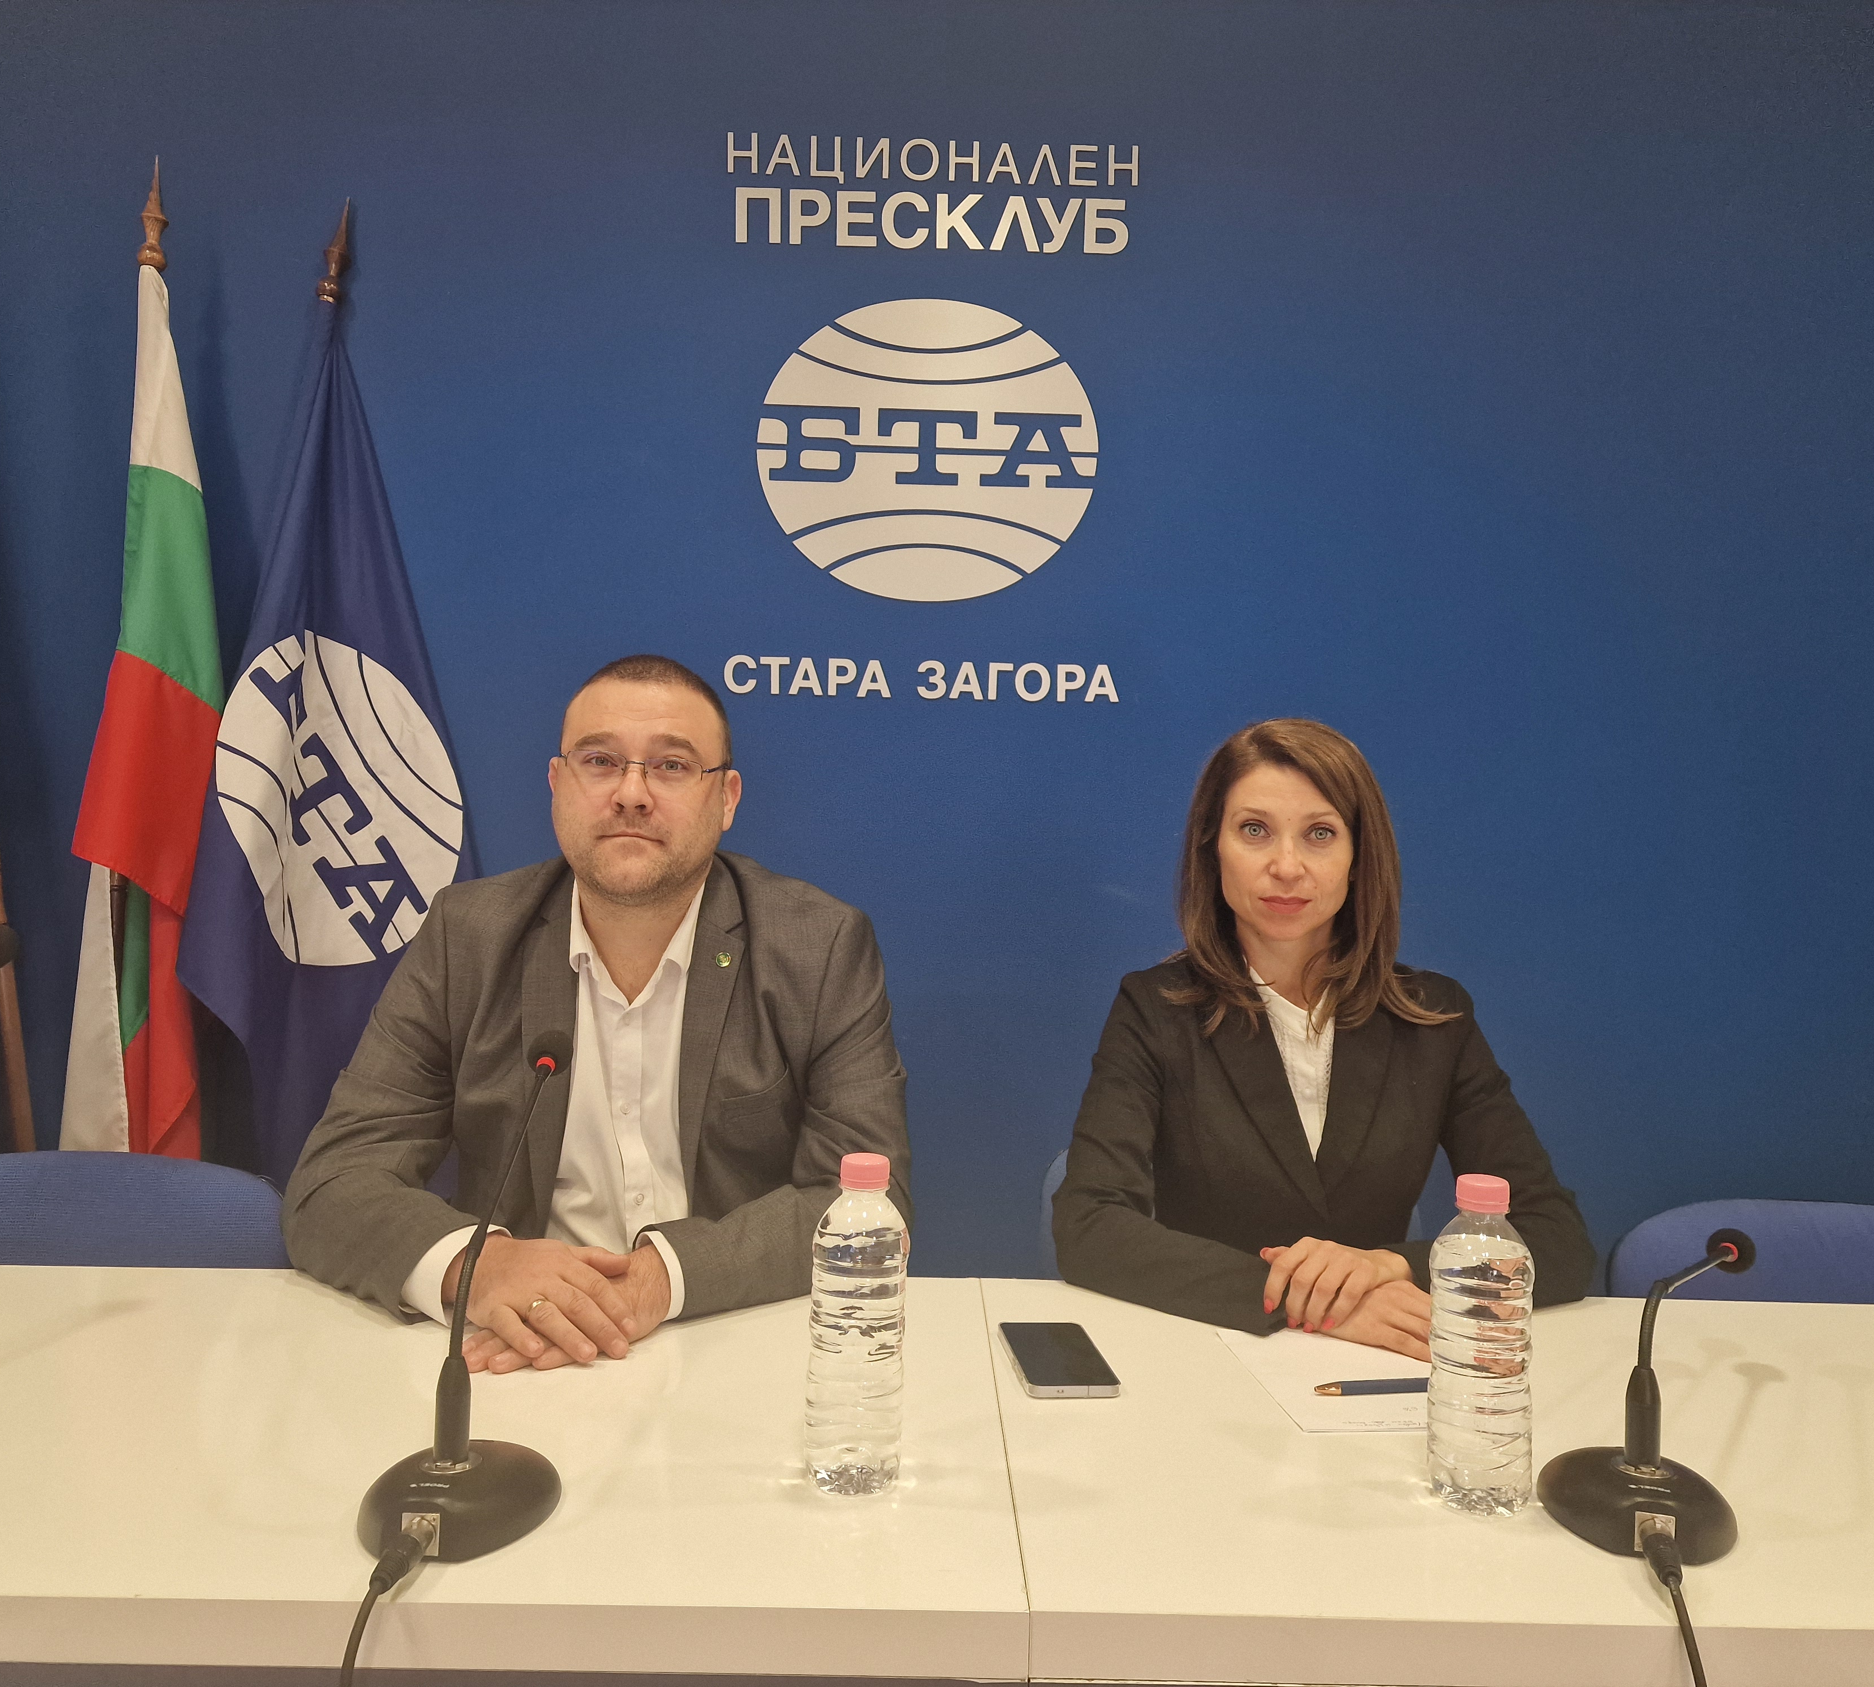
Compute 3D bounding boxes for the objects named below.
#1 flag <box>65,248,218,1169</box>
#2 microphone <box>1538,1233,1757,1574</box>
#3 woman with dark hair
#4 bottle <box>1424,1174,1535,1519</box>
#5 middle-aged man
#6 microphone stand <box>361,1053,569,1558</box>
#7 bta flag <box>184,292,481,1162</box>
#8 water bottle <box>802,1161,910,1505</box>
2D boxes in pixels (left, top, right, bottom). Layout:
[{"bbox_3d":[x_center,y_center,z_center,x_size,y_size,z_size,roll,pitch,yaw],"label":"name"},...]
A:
[{"bbox_3d":[-1.200,-0.145,2.270,0.260,1.420,0.190,1,0,-11],"label":"flag"},{"bbox_3d":[0.480,0.354,1.005,0.130,0.150,0.270,1,0,35],"label":"microphone"},{"bbox_3d":[0.367,0.523,1.490,0.520,1.290,0.660,1,0,5],"label":"woman with dark hair"},{"bbox_3d":[0.355,0.322,0.975,0.065,0.208,0.065,1,0,0],"label":"bottle"},{"bbox_3d":[-0.323,0.486,1.460,0.600,1.330,0.680,1,0,-2],"label":"middle-aged man"},{"bbox_3d":[-0.290,0.273,0.975,0.125,0.280,0.240,1,0,3],"label":"microphone stand"},{"bbox_3d":[-0.950,-0.140,2.380,0.500,1.450,0.190,1,0,-11],"label":"bta flag"},{"bbox_3d":[-0.050,0.311,0.984,0.065,0.209,0.065,1,0,0],"label":"water bottle"}]

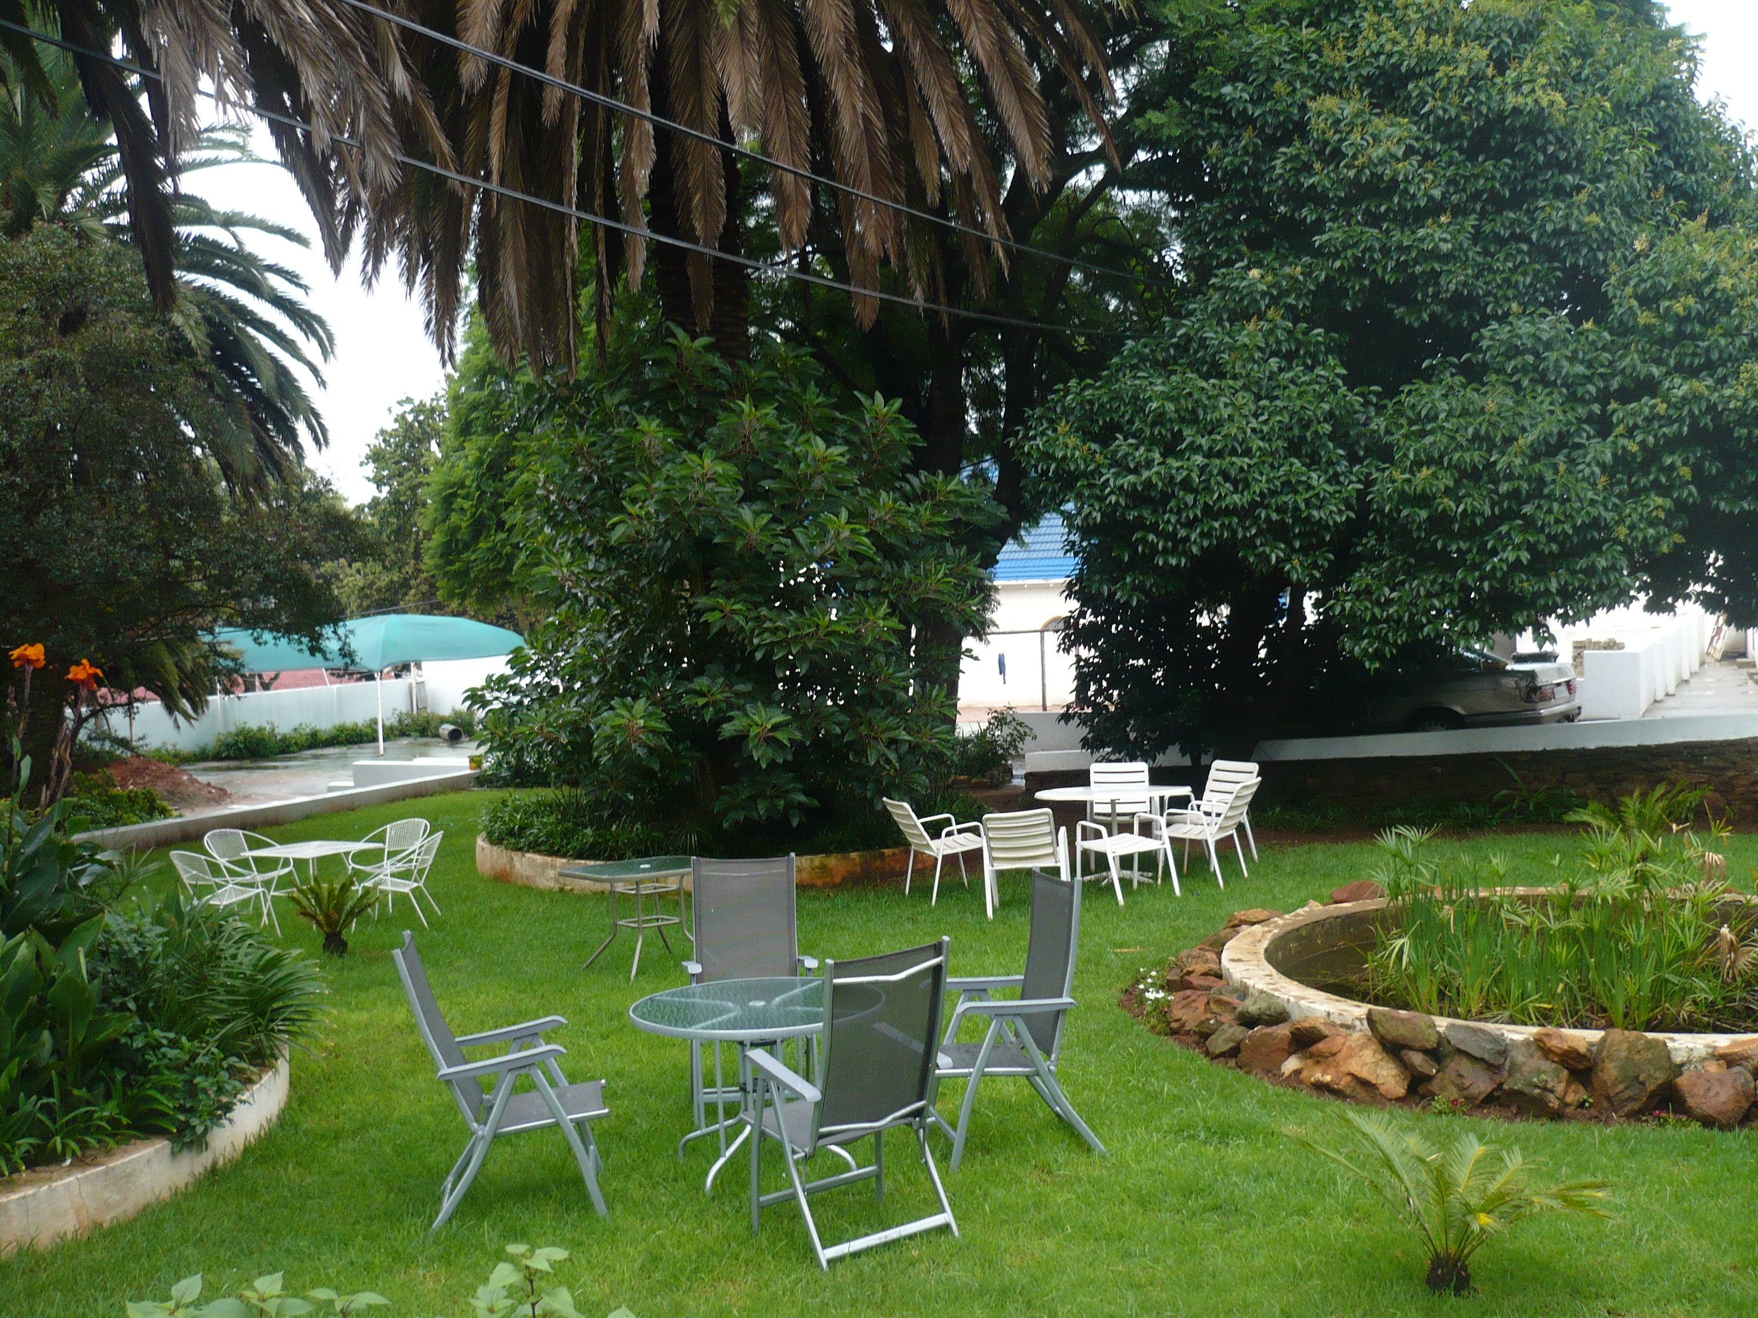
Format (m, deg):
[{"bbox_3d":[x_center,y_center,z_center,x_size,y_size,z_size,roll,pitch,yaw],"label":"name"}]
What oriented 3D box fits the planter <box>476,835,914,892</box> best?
[{"bbox_3d":[-1.352,1.805,17.152,4.800,0.290,4.700,-2,2,0],"label":"planter"}]

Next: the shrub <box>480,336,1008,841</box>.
[{"bbox_3d":[-1.488,-0.704,16.786,4.900,4.720,4.500,-2,2,0],"label":"shrub"}]

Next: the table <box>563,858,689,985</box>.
[{"bbox_3d":[-1.544,1.738,11.968,0.930,0.710,0.680,-3,2,-37],"label":"table"}]

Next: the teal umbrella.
[{"bbox_3d":[-11.848,0.593,41.500,7.300,3.200,5.500,-3,2,-12],"label":"teal umbrella"}]

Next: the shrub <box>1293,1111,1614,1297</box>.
[{"bbox_3d":[1.931,1.822,5.972,1.040,0.580,0.950,-2,2,0],"label":"shrub"}]

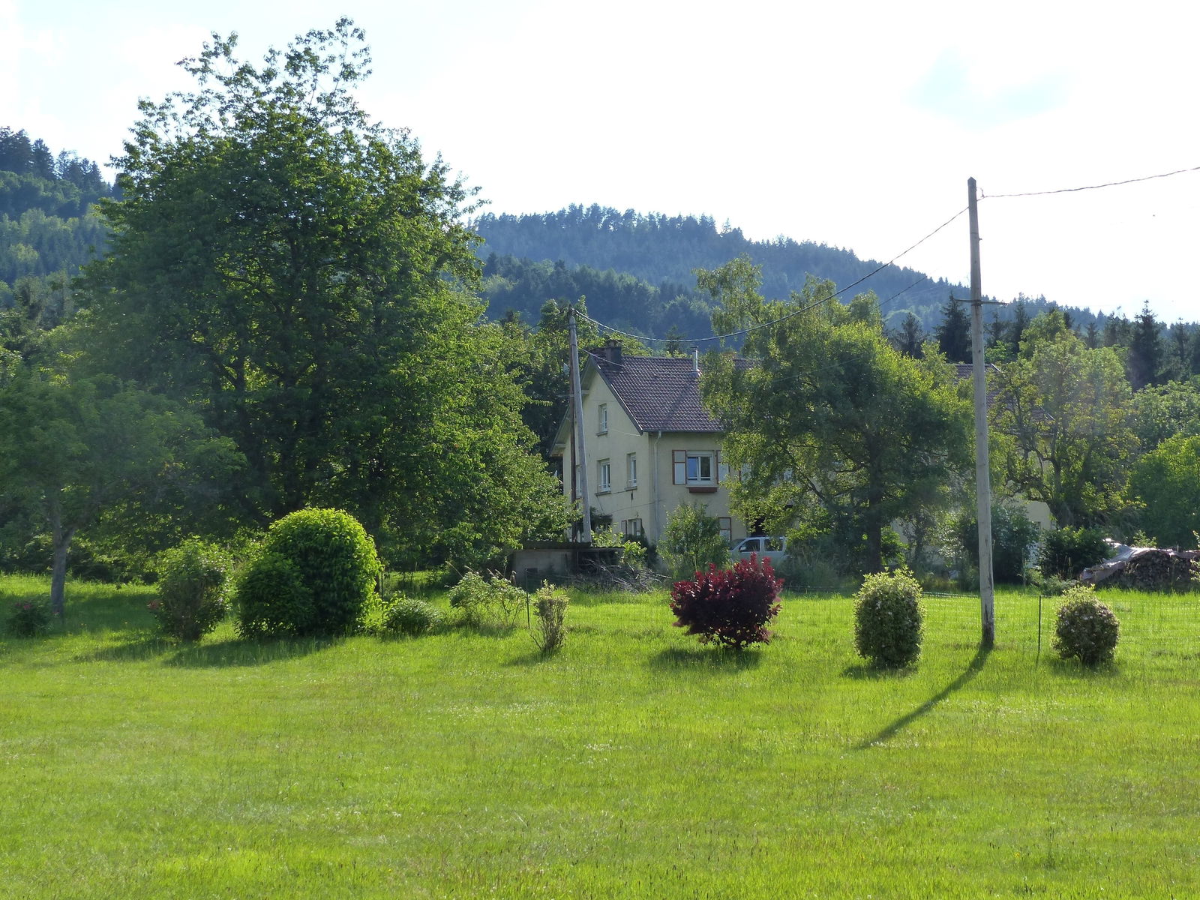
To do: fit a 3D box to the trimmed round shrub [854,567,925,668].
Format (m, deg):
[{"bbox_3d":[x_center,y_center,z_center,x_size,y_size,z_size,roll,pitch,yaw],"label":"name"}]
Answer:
[{"bbox_3d":[4.364,2.519,28.200,1.059,1.519,1.000,-1,-4,9],"label":"trimmed round shrub"}]

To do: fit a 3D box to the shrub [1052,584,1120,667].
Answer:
[{"bbox_3d":[7.374,2.666,28.400,1.024,1.246,1.024,-1,-4,14],"label":"shrub"}]

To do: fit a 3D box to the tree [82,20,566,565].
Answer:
[{"bbox_3d":[-6.637,-3.710,45.000,11.629,13.497,11.000,0,-4,-8],"label":"tree"}]

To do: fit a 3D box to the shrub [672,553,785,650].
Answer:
[{"bbox_3d":[1.960,2.368,29.200,1.769,1.472,1.650,-1,-4,4],"label":"shrub"}]

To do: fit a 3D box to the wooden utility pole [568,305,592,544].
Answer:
[{"bbox_3d":[-0.536,-0.224,51.000,0.550,7.504,0.450,0,-4,-1],"label":"wooden utility pole"}]

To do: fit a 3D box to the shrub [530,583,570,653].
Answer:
[{"bbox_3d":[-0.965,3.236,36.000,0.750,1.360,0.700,-1,-4,0],"label":"shrub"}]

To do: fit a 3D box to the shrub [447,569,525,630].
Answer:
[{"bbox_3d":[-2.384,3.185,39.500,1.620,1.270,1.400,-1,-4,0],"label":"shrub"}]

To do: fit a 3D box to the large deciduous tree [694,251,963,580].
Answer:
[{"bbox_3d":[8.296,-1.107,66.000,9.400,11.400,8.600,-1,-4,0],"label":"large deciduous tree"}]

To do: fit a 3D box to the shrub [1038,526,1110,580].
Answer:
[{"bbox_3d":[14.191,3.140,56.000,2.159,1.708,2.100,-1,-4,14],"label":"shrub"}]

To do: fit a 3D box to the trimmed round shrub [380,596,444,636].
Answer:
[{"bbox_3d":[-3.827,3.414,38.300,1.280,0.860,1.200,-1,-4,0],"label":"trimmed round shrub"}]

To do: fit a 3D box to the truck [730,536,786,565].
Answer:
[{"bbox_3d":[6.129,4.270,73.500,5.150,1.780,1.850,1,-4,-19],"label":"truck"}]

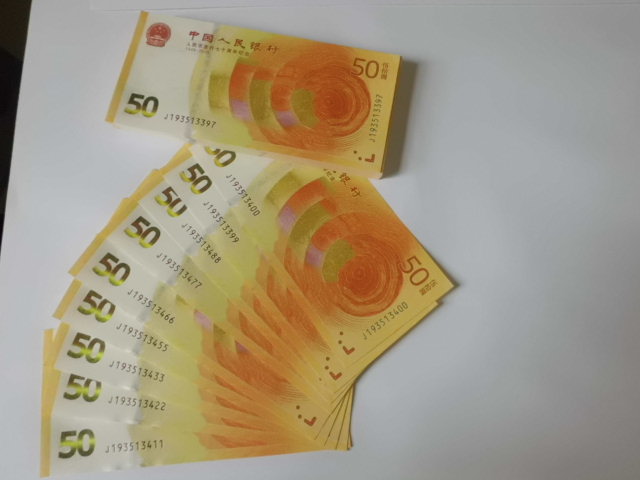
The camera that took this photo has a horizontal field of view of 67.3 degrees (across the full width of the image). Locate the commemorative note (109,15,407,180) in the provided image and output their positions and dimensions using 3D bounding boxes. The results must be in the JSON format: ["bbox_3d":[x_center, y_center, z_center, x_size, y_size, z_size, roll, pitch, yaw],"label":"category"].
[{"bbox_3d":[-0.035,-0.082,0.268,0.150,0.010,0.070,11,78,2],"label":"commemorative note"}]

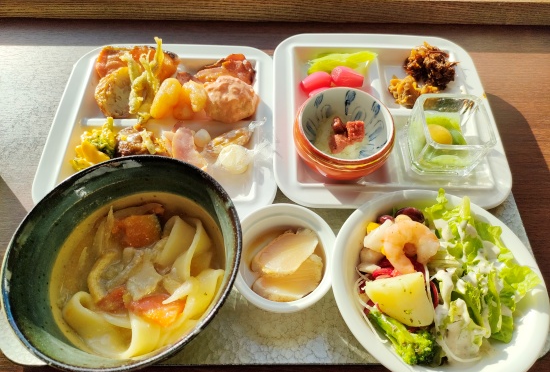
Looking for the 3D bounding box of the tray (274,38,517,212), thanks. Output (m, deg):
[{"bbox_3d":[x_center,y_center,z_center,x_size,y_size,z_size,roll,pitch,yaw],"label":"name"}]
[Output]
[{"bbox_3d":[0.113,-0.073,0.461,0.228,0.022,0.228,1,60,0],"label":"tray"}]

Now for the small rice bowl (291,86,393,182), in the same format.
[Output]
[{"bbox_3d":[0.066,-0.046,0.417,0.092,0.051,0.092,0,60,-1],"label":"small rice bowl"}]

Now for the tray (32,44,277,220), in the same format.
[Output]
[{"bbox_3d":[-0.113,-0.059,0.450,0.228,0.022,0.228,0,60,-1],"label":"tray"}]

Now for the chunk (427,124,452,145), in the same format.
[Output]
[{"bbox_3d":[0.161,-0.049,0.422,0.029,0.021,0.025,1,60,0],"label":"chunk"}]

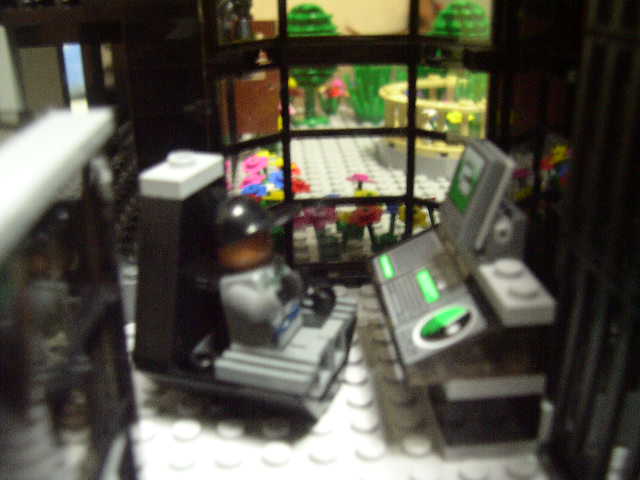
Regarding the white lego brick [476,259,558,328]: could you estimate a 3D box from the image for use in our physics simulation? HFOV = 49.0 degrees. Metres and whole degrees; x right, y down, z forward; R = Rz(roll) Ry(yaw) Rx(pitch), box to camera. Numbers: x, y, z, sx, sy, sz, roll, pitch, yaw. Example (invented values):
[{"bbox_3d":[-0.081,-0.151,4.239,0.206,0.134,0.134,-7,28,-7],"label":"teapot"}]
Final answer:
[{"bbox_3d":[0.032,0.008,0.115,0.008,0.005,0.016,-2,19,-1],"label":"white lego brick"}]

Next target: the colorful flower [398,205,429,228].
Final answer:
[{"bbox_3d":[0.025,-0.006,0.190,0.008,0.004,0.008,-2,19,-2],"label":"colorful flower"}]

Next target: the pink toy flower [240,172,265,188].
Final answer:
[{"bbox_3d":[-0.021,-0.018,0.215,0.008,0.003,0.008,-11,28,1],"label":"pink toy flower"}]

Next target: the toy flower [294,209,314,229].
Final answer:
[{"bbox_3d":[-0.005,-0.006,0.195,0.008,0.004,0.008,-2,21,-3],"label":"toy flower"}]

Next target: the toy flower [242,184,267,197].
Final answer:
[{"bbox_3d":[-0.020,-0.015,0.214,0.008,0.003,0.008,-2,19,-2],"label":"toy flower"}]

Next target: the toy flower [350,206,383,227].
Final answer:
[{"bbox_3d":[0.013,-0.006,0.187,0.008,0.003,0.008,-2,19,-2],"label":"toy flower"}]

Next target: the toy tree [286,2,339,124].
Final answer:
[{"bbox_3d":[-0.005,-0.090,0.363,0.031,0.058,0.031,-2,21,-3],"label":"toy tree"}]

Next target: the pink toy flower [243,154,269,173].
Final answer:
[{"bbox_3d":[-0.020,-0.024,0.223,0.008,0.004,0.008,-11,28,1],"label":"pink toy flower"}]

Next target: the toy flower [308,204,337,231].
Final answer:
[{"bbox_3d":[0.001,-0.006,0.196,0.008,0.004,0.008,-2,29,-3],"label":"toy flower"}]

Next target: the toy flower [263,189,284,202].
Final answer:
[{"bbox_3d":[-0.013,-0.013,0.205,0.008,0.003,0.008,-2,21,-3],"label":"toy flower"}]

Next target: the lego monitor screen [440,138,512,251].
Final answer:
[{"bbox_3d":[0.028,-0.009,0.128,0.005,0.016,0.016,11,19,-10],"label":"lego monitor screen"}]

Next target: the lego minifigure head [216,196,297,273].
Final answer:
[{"bbox_3d":[-0.013,-0.002,0.139,0.016,0.012,0.011,-18,26,-24],"label":"lego minifigure head"}]

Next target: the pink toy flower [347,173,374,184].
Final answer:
[{"bbox_3d":[0.012,-0.018,0.208,0.008,0.003,0.008,-2,21,-3],"label":"pink toy flower"}]

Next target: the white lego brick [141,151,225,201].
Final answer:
[{"bbox_3d":[-0.024,-0.012,0.123,0.008,0.005,0.016,4,20,16],"label":"white lego brick"}]

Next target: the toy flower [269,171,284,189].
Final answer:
[{"bbox_3d":[-0.013,-0.019,0.220,0.008,0.003,0.008,-2,19,-2],"label":"toy flower"}]

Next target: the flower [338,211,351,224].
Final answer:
[{"bbox_3d":[0.008,-0.006,0.191,0.008,0.003,0.008,-2,19,-2],"label":"flower"}]

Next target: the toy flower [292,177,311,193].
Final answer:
[{"bbox_3d":[-0.006,-0.017,0.217,0.008,0.003,0.008,-2,19,-2],"label":"toy flower"}]

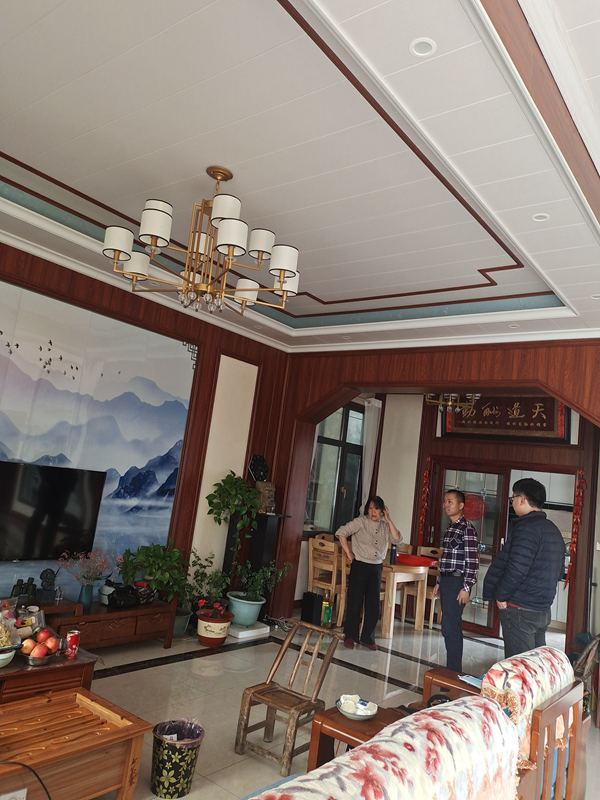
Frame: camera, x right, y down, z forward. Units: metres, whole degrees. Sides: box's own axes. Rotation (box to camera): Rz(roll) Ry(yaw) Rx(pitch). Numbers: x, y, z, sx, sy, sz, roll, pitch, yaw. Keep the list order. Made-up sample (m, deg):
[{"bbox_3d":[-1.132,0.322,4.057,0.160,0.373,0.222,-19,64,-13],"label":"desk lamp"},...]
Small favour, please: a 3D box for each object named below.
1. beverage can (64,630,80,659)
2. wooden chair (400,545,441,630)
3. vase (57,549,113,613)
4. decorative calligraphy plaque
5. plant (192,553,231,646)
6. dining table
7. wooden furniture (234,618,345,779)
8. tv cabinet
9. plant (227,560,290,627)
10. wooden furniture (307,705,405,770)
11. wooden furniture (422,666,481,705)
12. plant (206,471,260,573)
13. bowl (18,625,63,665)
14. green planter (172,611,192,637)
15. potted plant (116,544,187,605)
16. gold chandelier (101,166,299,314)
[{"bbox_3d":[-1.195,1.291,3.056,0.066,0.120,0.066,7,-8,1],"label":"beverage can"},{"bbox_3d":[1.605,2.355,7.333,0.420,0.920,0.450,1,-10,39],"label":"wooden chair"},{"bbox_3d":[-1.659,1.410,4.489,0.380,0.460,0.380,1,-10,39],"label":"vase"},{"bbox_3d":[2.530,0.183,7.203,1.480,0.520,0.060,1,-10,39],"label":"decorative calligraphy plaque"},{"bbox_3d":[-0.803,1.819,5.328,0.380,0.820,0.380,1,-10,39],"label":"plant"},{"bbox_3d":[0.764,2.288,7.028,1.300,0.755,0.820,1,-10,39],"label":"dining table"},{"bbox_3d":[-0.066,1.756,3.467,0.420,0.700,0.460,1,-10,39],"label":"wooden furniture"},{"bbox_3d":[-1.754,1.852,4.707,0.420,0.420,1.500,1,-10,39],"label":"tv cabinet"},{"bbox_3d":[-0.438,2.025,6.014,0.640,0.650,0.550,7,-8,-2],"label":"plant"},{"bbox_3d":[0.361,1.703,2.463,0.550,0.570,0.400,1,-10,39],"label":"wooden furniture"},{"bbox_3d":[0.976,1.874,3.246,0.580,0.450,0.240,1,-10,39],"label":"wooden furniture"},{"bbox_3d":[-0.702,1.283,6.100,0.500,1.000,0.460,8,-8,-5],"label":"plant"},{"bbox_3d":[-1.261,1.200,2.831,0.190,0.165,0.190,7,-8,1],"label":"bowl"},{"bbox_3d":[-1.181,2.115,5.582,0.290,0.280,0.290,1,-10,39],"label":"green planter"},{"bbox_3d":[-1.313,1.534,5.108,0.500,0.470,0.550,1,-10,39],"label":"potted plant"},{"bbox_3d":[-0.554,-0.969,3.486,1.130,0.860,1.130,1,-10,39],"label":"gold chandelier"}]

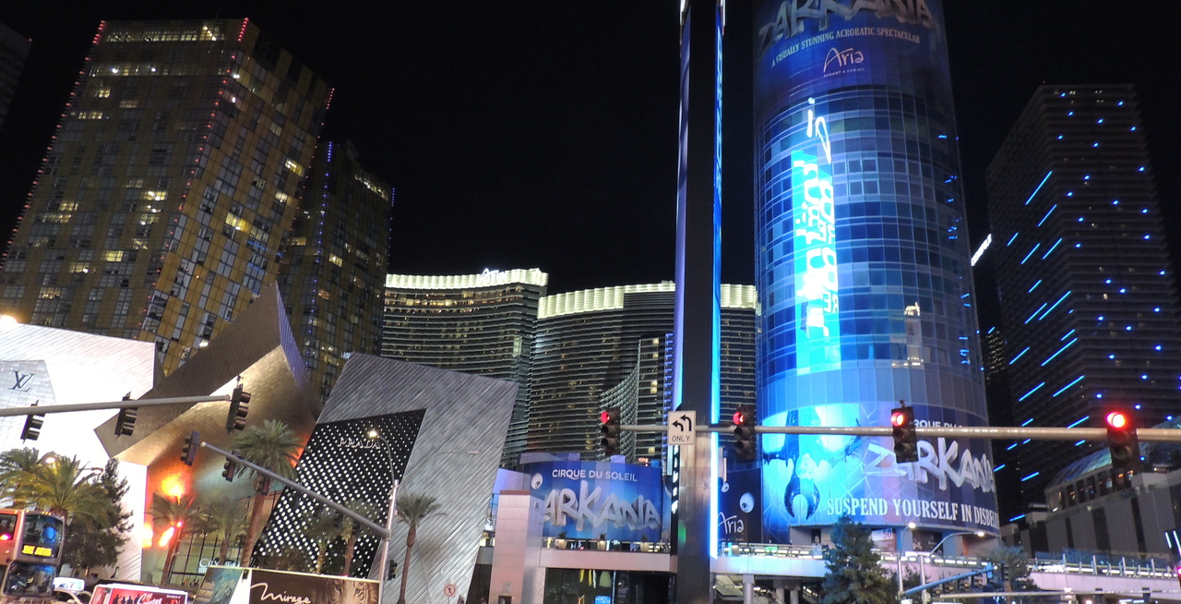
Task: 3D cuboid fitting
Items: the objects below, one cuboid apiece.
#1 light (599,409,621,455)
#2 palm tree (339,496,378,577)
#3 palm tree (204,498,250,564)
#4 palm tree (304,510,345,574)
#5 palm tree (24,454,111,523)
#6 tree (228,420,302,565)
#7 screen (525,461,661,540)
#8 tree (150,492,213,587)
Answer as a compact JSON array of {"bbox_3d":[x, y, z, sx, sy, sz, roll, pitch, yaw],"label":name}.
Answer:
[{"bbox_3d":[0.437,2.995,18.921,0.360,1.100,0.420,-12,-25,37],"label":"light"},{"bbox_3d":[-18.307,19.184,62.841,3.300,8.100,3.300,4,-20,0],"label":"palm tree"},{"bbox_3d":[-31.051,20.402,68.485,3.700,8.140,3.700,4,-20,0],"label":"palm tree"},{"bbox_3d":[-23.458,21.762,70.297,3.500,7.750,3.500,4,-20,0],"label":"palm tree"},{"bbox_3d":[-30.203,12.395,45.873,4.900,7.760,4.900,4,-20,0],"label":"palm tree"},{"bbox_3d":[-21.227,13.014,51.180,4.500,11.320,4.500,4,-20,0],"label":"tree"},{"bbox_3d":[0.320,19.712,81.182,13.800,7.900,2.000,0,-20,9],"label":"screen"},{"bbox_3d":[-33.051,19.046,64.674,4.400,7.830,4.400,4,-20,0],"label":"tree"}]

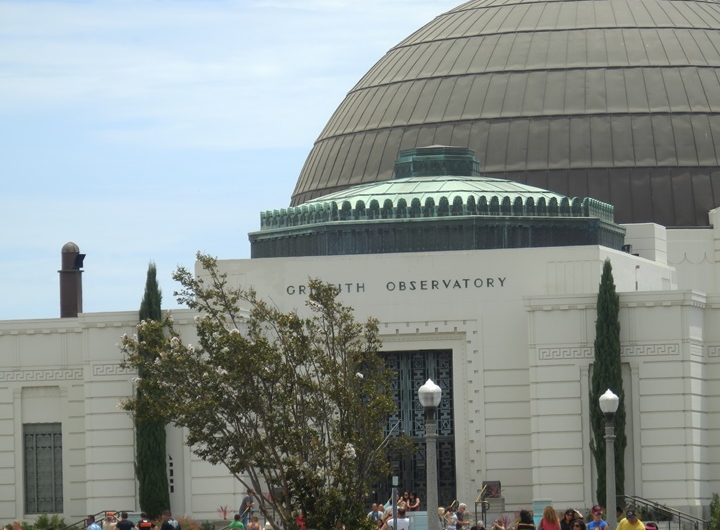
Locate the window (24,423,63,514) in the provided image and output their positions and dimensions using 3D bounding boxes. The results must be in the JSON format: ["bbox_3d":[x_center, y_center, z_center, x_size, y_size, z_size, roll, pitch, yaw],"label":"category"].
[{"bbox_3d":[-10.783,6.937,159.539,1.410,3.068,0.200,-2,-3,13],"label":"window"}]

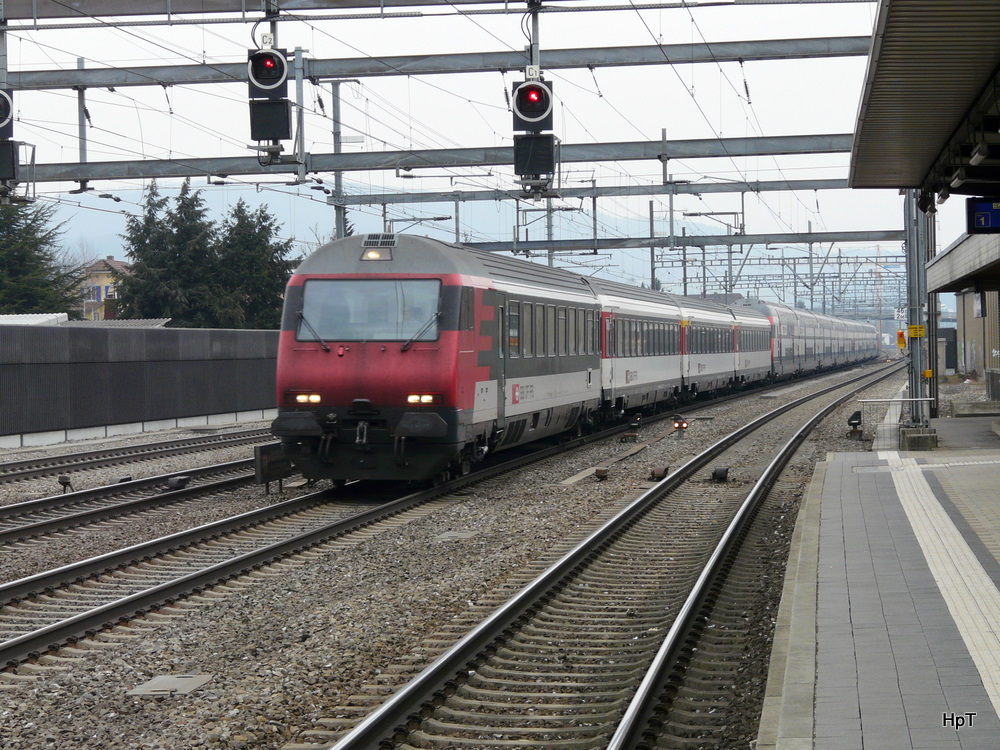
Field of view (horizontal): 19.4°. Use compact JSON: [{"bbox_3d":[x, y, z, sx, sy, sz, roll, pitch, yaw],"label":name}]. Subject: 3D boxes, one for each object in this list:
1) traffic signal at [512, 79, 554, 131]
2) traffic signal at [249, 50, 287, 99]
[{"bbox_3d":[0.535,-4.348,47.200,0.640,0.790,0.360,-1,1,7],"label":"traffic signal"},{"bbox_3d":[-3.782,-4.915,47.600,0.640,0.790,0.360,-1,1,7],"label":"traffic signal"}]

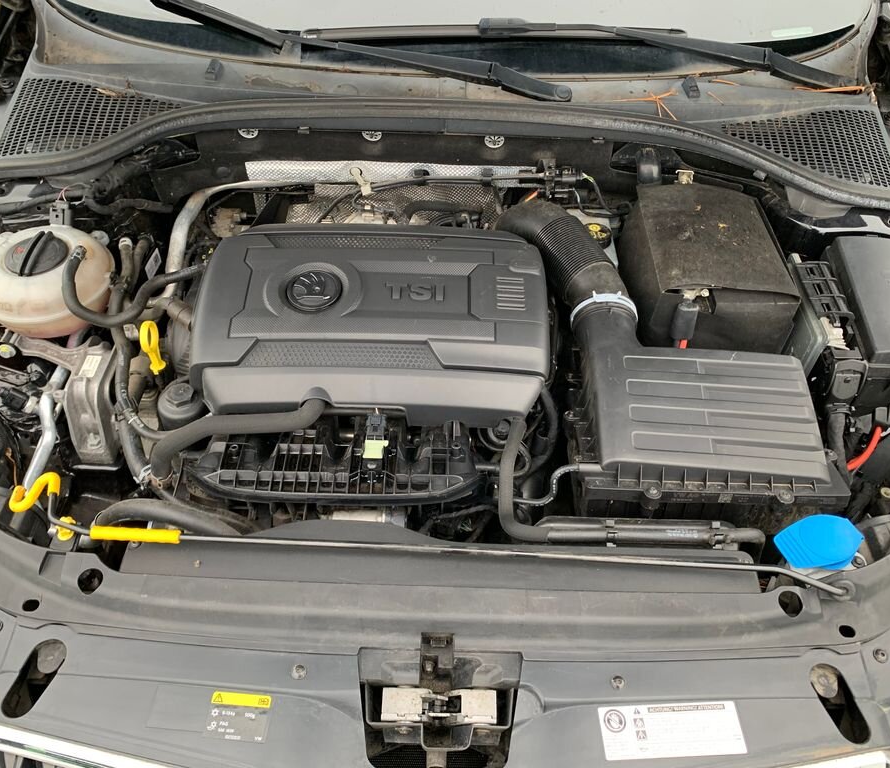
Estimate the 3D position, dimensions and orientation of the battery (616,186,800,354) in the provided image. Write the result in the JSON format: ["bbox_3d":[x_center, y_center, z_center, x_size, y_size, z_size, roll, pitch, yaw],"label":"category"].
[{"bbox_3d":[0.386,-0.141,1.189,0.186,0.195,0.250,2,46,0],"label":"battery"}]

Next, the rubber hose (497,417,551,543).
[{"bbox_3d":[0.100,0.116,0.965,0.065,0.075,0.140,2,49,0],"label":"rubber hose"}]

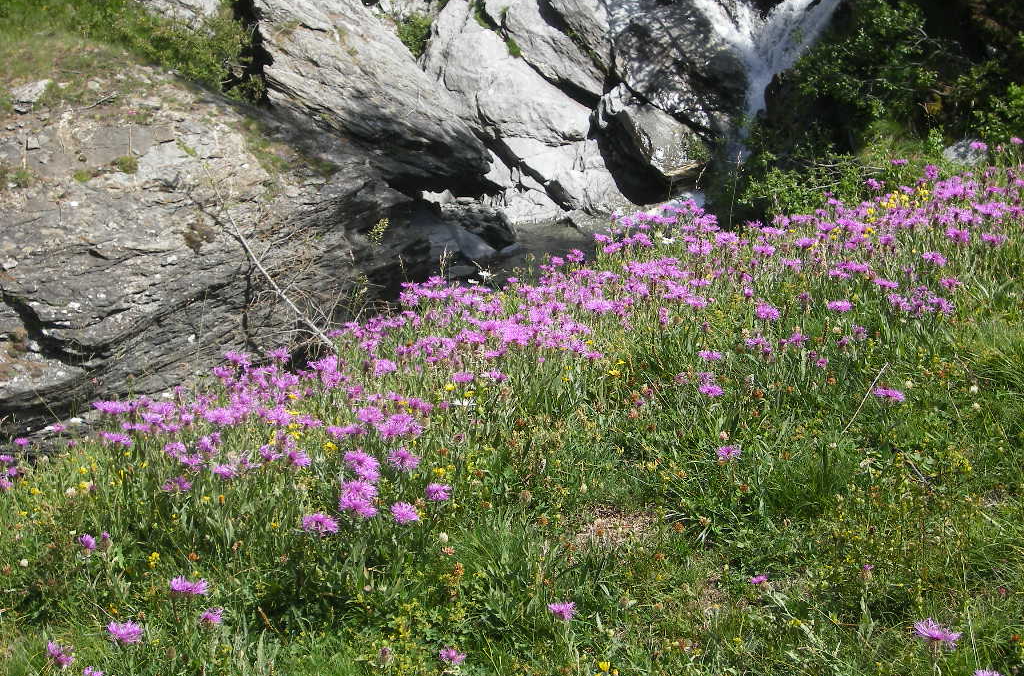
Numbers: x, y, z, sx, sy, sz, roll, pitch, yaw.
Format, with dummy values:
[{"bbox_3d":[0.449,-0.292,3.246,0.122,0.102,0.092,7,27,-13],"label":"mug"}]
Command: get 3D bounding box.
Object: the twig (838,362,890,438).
[{"bbox_3d":[0.720,0.123,3.375,0.009,0.008,0.217,33,59,11],"label":"twig"}]

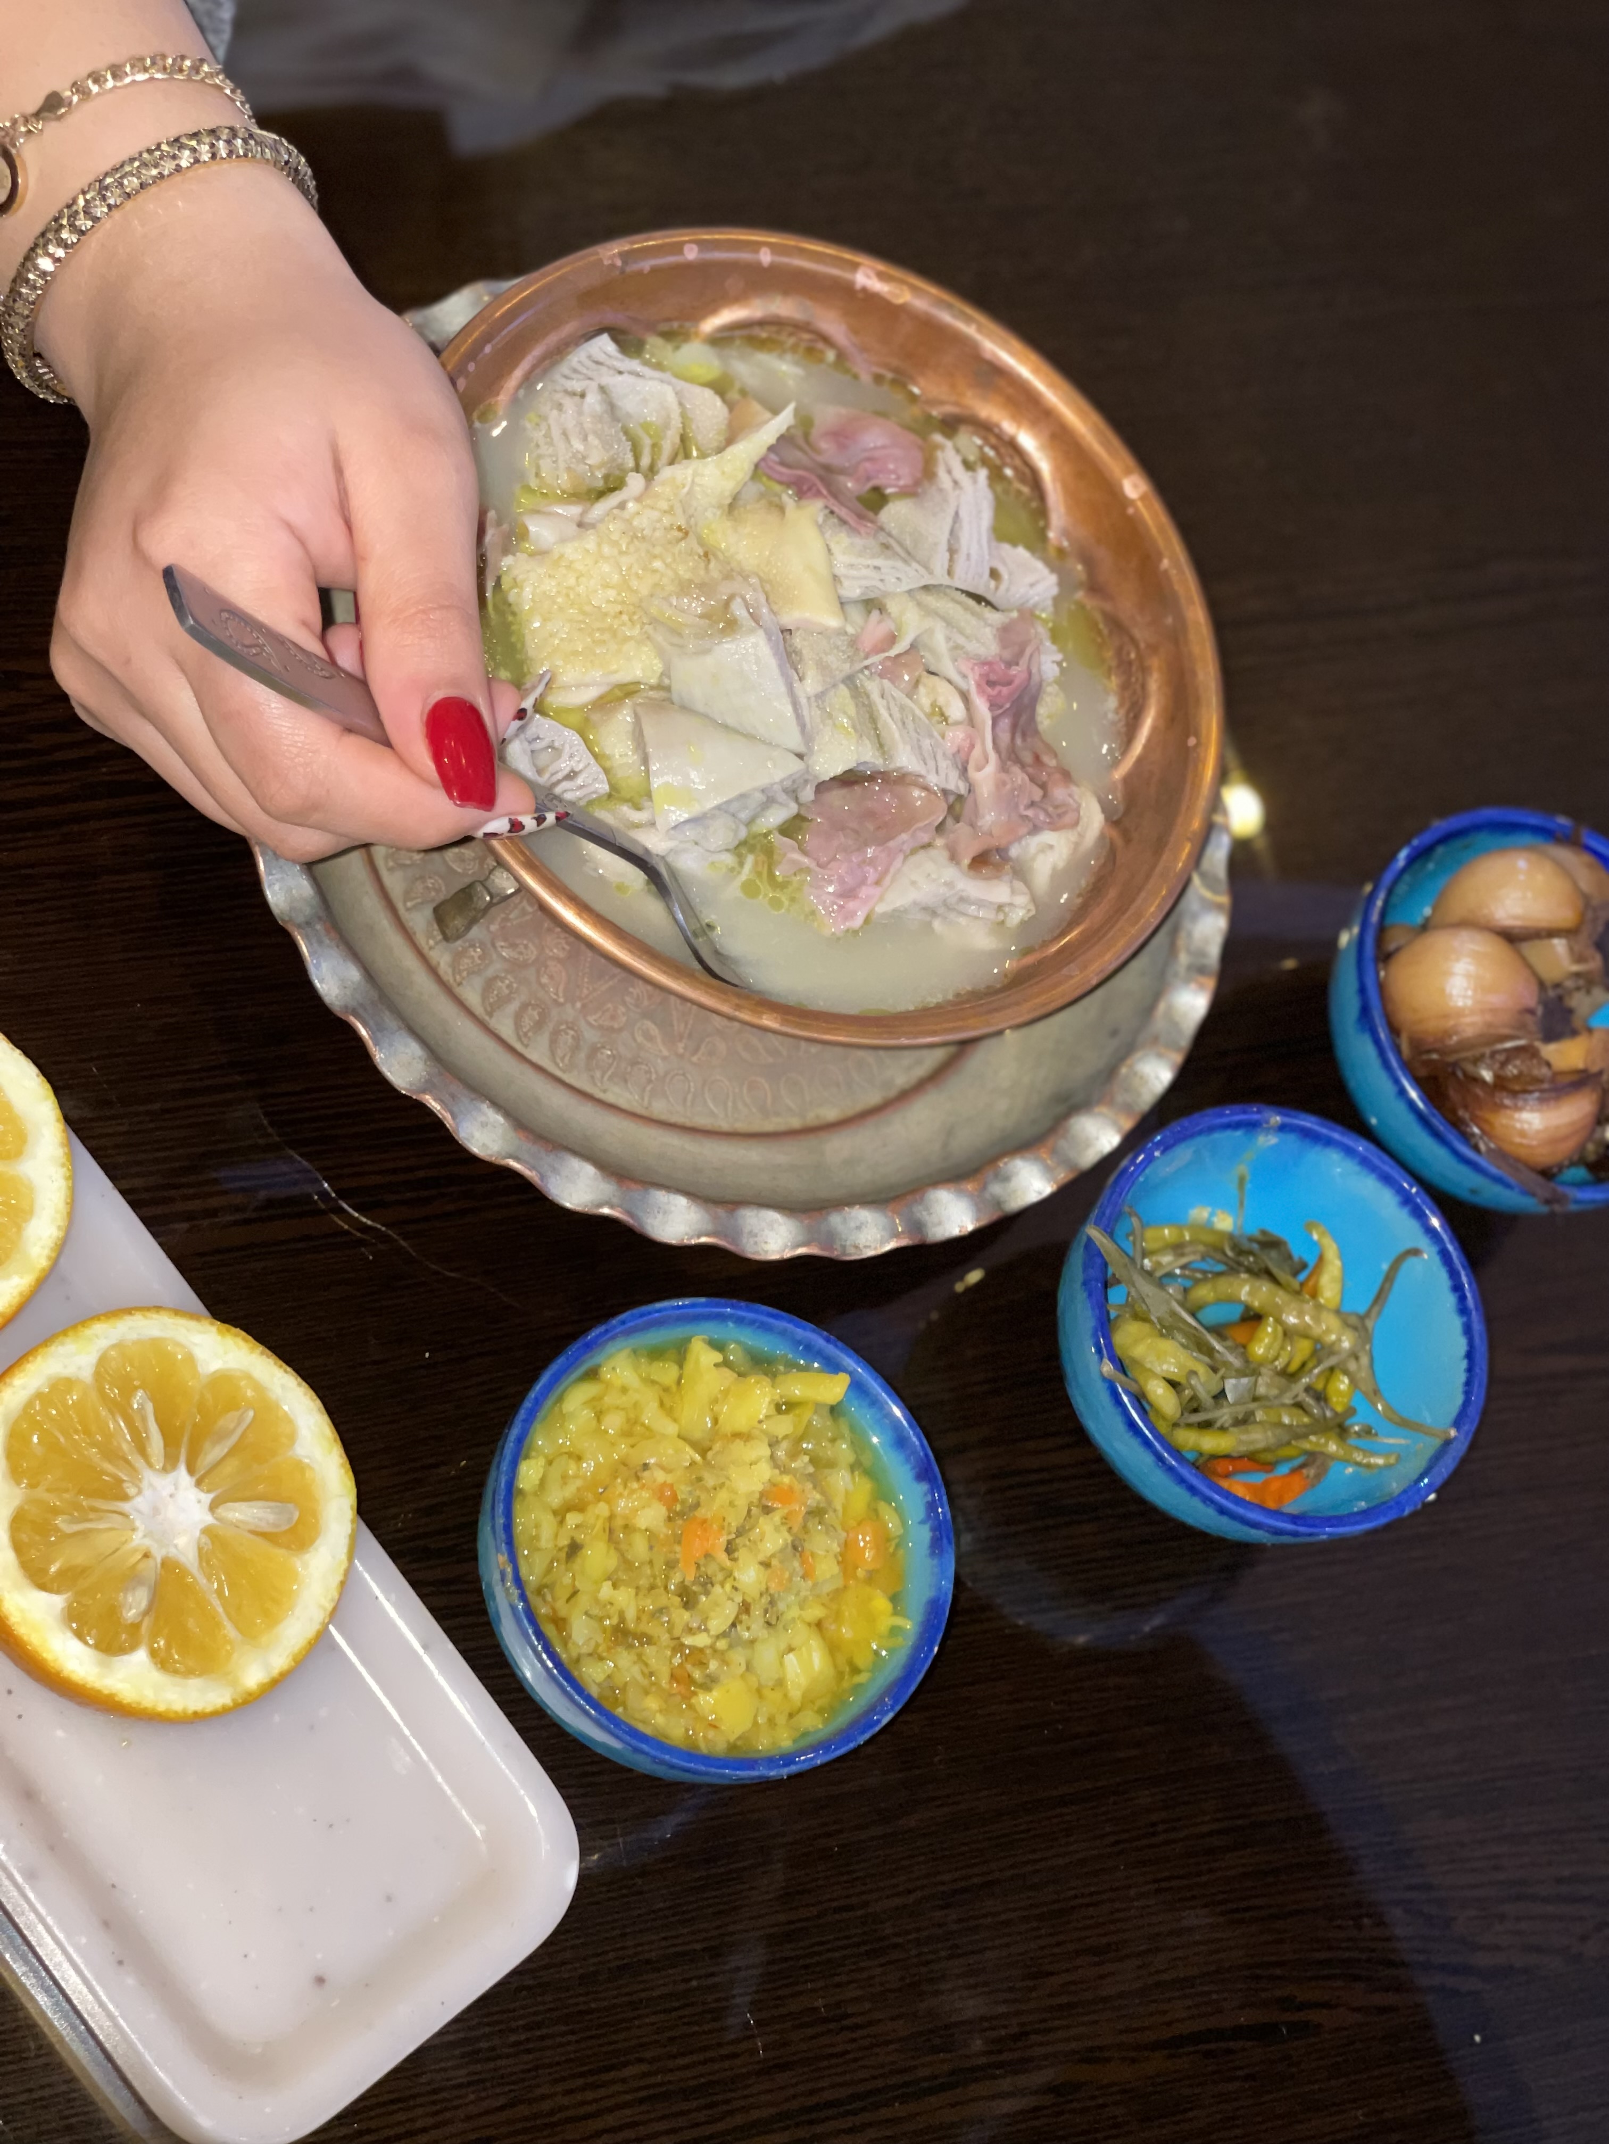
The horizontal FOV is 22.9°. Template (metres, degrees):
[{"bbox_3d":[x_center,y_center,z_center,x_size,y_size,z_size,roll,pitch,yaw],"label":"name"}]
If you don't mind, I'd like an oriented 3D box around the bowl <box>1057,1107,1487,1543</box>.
[{"bbox_3d":[0.089,0.057,0.813,0.092,0.044,0.092,9,65,-20],"label":"bowl"}]

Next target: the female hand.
[{"bbox_3d":[-0.099,-0.101,0.721,0.095,0.088,0.140,-20,77,-29],"label":"female hand"}]

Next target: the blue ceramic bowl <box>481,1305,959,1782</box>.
[{"bbox_3d":[-0.022,0.093,0.752,0.092,0.044,0.092,9,65,-20],"label":"blue ceramic bowl"}]

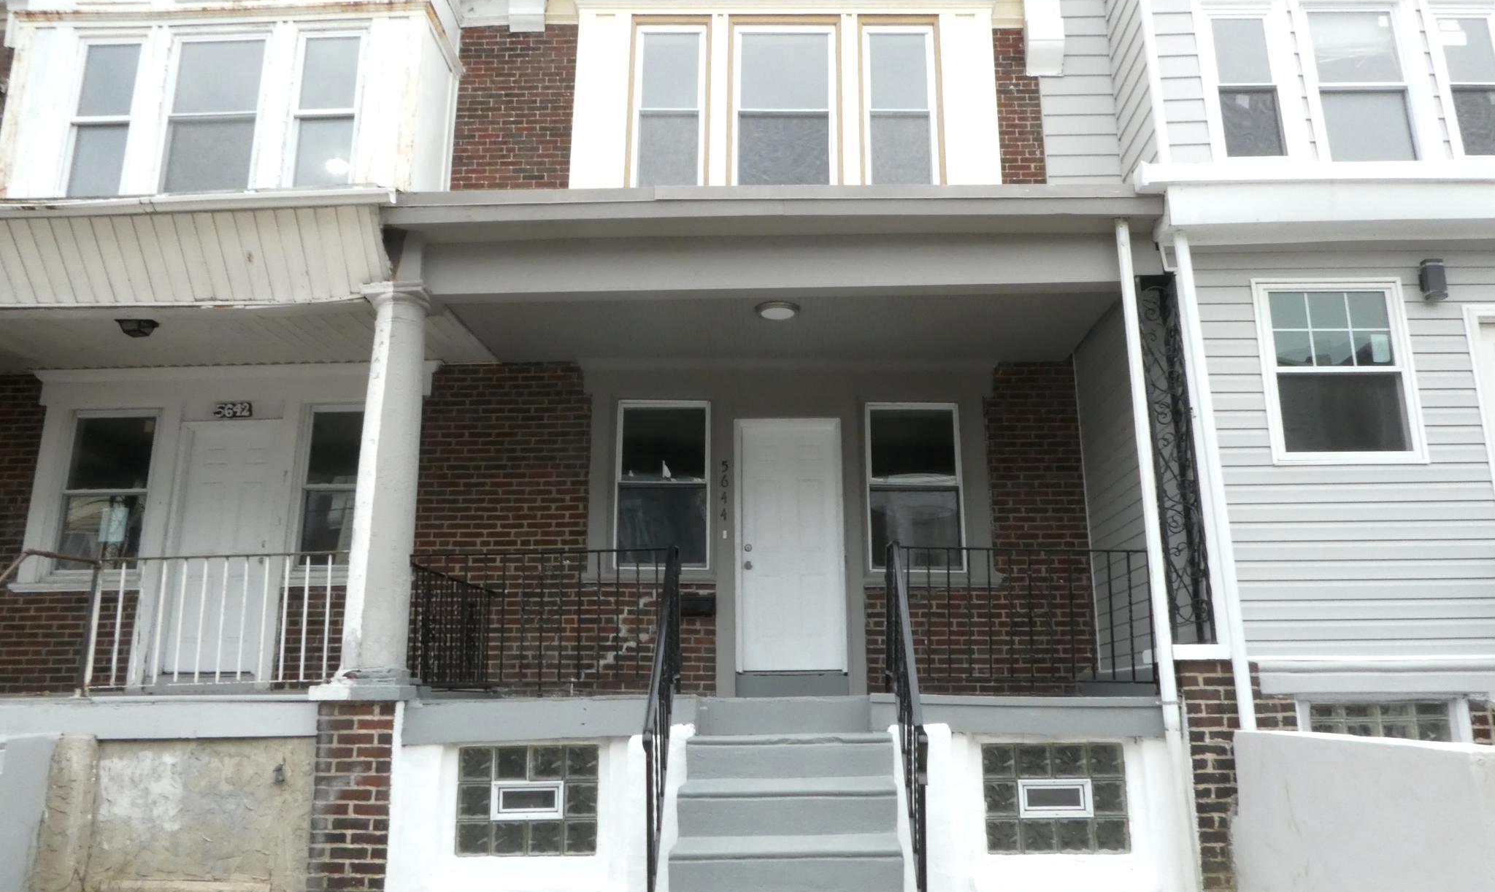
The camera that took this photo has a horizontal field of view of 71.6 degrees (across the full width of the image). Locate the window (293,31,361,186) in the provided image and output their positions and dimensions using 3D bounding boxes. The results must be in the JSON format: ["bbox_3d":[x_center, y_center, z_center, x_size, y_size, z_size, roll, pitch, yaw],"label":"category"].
[{"bbox_3d":[-3.320,-2.642,8.184,0.536,1.443,0.100,-1,-14,-1],"label":"window"}]

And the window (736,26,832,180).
[{"bbox_3d":[0.298,-2.701,8.265,0.813,1.491,0.100,-1,-14,-1],"label":"window"}]

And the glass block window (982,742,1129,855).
[{"bbox_3d":[1.656,1.899,5.603,0.759,0.569,0.090,0,-14,0],"label":"glass block window"}]

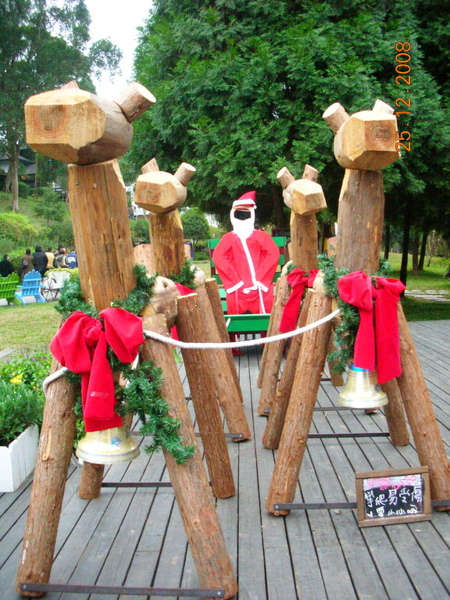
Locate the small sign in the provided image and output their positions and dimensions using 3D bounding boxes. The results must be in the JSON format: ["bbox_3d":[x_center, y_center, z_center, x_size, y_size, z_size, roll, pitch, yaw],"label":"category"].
[{"bbox_3d":[0.877,1.023,3.173,0.400,0.280,0.040,-1,-6,-12],"label":"small sign"}]

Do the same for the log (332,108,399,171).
[{"bbox_3d":[0.671,-0.776,2.952,0.315,0.300,0.420,0,5,1],"label":"log"}]

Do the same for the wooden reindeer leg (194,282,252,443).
[{"bbox_3d":[-0.035,0.442,4.255,0.143,1.124,0.143,-16,4,3],"label":"wooden reindeer leg"}]

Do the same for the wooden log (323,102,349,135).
[{"bbox_3d":[0.590,-0.947,3.183,0.135,0.118,0.118,41,4,-25],"label":"wooden log"}]

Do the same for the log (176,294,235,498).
[{"bbox_3d":[-0.107,0.547,3.488,0.135,1.180,0.135,-10,4,2],"label":"log"}]

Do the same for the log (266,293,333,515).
[{"bbox_3d":[0.410,0.548,3.242,0.142,1.177,0.142,11,2,-1],"label":"log"}]

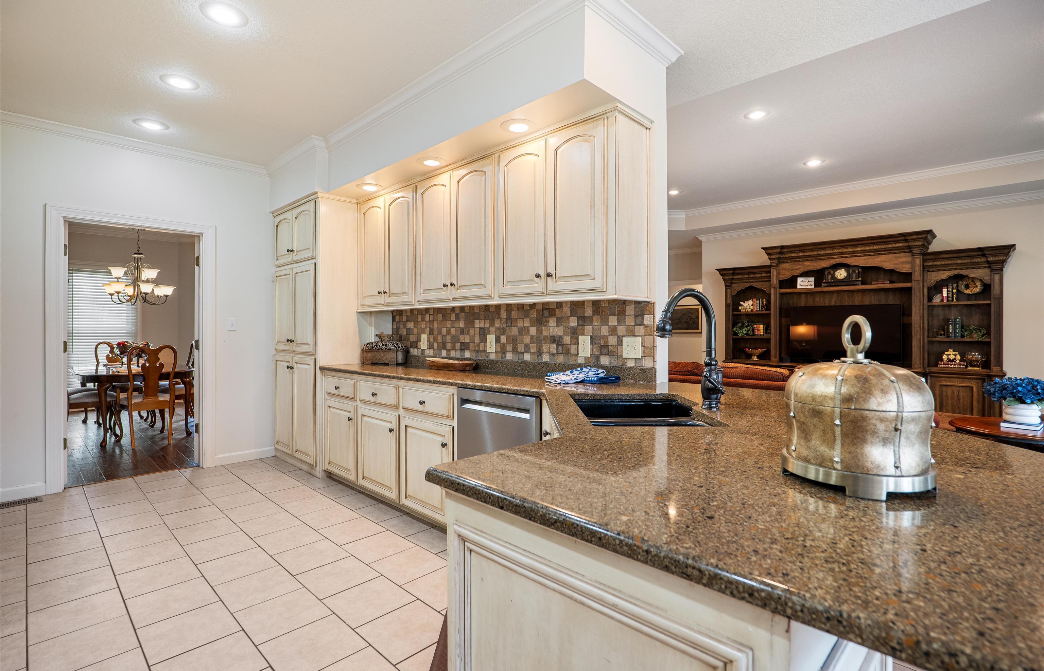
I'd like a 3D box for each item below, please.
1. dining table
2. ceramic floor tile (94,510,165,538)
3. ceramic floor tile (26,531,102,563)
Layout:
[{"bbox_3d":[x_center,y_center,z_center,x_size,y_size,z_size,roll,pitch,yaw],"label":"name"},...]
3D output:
[{"bbox_3d":[-4.779,0.774,5.752,1.960,0.760,1.070,0,0,43],"label":"dining table"},{"bbox_3d":[-2.432,1.175,2.884,0.298,0.010,0.298,0,0,45],"label":"ceramic floor tile"},{"bbox_3d":[-2.536,1.176,2.576,0.298,0.010,0.298,0,0,45],"label":"ceramic floor tile"}]

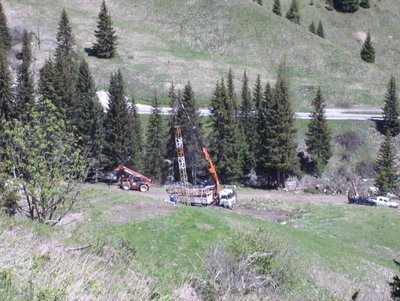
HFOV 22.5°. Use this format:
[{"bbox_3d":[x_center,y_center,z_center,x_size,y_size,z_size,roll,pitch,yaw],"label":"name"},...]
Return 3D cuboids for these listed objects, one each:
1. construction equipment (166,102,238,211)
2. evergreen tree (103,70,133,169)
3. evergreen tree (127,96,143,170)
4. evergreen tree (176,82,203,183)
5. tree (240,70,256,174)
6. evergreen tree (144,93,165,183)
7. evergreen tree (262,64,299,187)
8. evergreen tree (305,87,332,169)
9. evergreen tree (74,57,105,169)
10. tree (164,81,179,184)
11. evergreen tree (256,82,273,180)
[{"bbox_3d":[0.320,0.330,159.420,10.300,16.600,2.600,6,12,26],"label":"construction equipment"},{"bbox_3d":[-13.280,-4.590,160.010,4.670,16.430,4.670,0,14,0],"label":"evergreen tree"},{"bbox_3d":[-10.740,-2.380,163.470,2.870,12.670,2.870,0,14,0],"label":"evergreen tree"},{"bbox_3d":[-1.860,-3.070,176.300,4.460,17.780,4.460,0,11,0],"label":"evergreen tree"},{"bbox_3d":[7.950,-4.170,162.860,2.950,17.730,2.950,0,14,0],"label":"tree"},{"bbox_3d":[-7.370,-1.920,161.190,3.240,14.970,3.240,0,14,0],"label":"evergreen tree"},{"bbox_3d":[13.920,-4.150,171.980,6.040,21.130,6.040,0,11,0],"label":"evergreen tree"},{"bbox_3d":[21.900,-3.790,184.540,5.020,15.250,5.020,0,11,0],"label":"evergreen tree"},{"bbox_3d":[-17.900,-5.380,160.730,4.860,18.770,4.860,0,14,0],"label":"evergreen tree"},{"bbox_3d":[-4.620,-2.700,160.990,2.750,16.580,2.750,0,14,0],"label":"tree"},{"bbox_3d":[10.510,-2.960,162.040,3.010,16.180,3.010,0,14,0],"label":"evergreen tree"}]

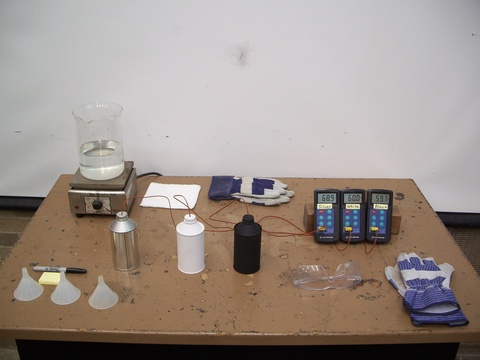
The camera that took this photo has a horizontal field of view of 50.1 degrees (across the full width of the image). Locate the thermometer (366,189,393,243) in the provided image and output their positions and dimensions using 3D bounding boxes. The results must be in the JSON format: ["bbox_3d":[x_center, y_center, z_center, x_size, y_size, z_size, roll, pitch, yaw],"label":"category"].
[{"bbox_3d":[0.383,0.099,1.422,0.069,0.147,0.027,1,-8,0],"label":"thermometer"}]

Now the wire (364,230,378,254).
[{"bbox_3d":[0.358,0.170,1.386,0.033,0.040,0.042,1,27,0],"label":"wire"}]

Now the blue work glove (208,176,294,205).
[{"bbox_3d":[0.040,0.033,1.647,0.270,0.036,0.142,1,27,0],"label":"blue work glove"}]

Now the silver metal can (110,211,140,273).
[{"bbox_3d":[-0.285,0.149,1.271,0.067,0.144,0.067,1,26,-1],"label":"silver metal can"}]

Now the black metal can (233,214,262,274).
[{"bbox_3d":[0.020,0.155,1.272,0.068,0.144,0.068,1,26,-1],"label":"black metal can"}]

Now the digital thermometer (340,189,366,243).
[{"bbox_3d":[0.312,0.098,1.419,0.069,0.147,0.027,1,-8,0],"label":"digital thermometer"}]

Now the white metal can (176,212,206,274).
[{"bbox_3d":[-0.121,0.154,1.268,0.068,0.144,0.068,1,26,-1],"label":"white metal can"}]

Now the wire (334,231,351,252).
[{"bbox_3d":[0.283,0.167,1.389,0.036,0.040,0.035,1,27,0],"label":"wire"}]

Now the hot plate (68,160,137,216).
[{"bbox_3d":[-0.402,0.037,1.523,0.162,0.117,0.169,1,26,-1],"label":"hot plate"}]

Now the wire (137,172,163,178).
[{"bbox_3d":[-0.301,-0.015,1.721,0.082,0.022,0.050,1,27,0],"label":"wire"}]

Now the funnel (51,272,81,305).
[{"bbox_3d":[-0.401,0.238,1.173,0.066,0.066,0.066,1,26,-1],"label":"funnel"}]

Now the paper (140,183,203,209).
[{"bbox_3d":[-0.215,0.051,1.636,0.168,0.005,0.157,1,27,0],"label":"paper"}]

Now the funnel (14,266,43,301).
[{"bbox_3d":[-0.490,0.232,1.182,0.066,0.066,0.066,1,26,-1],"label":"funnel"}]

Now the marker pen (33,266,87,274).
[{"bbox_3d":[-0.447,0.226,1.276,0.137,0.012,0.013,3,27,3],"label":"marker pen"}]

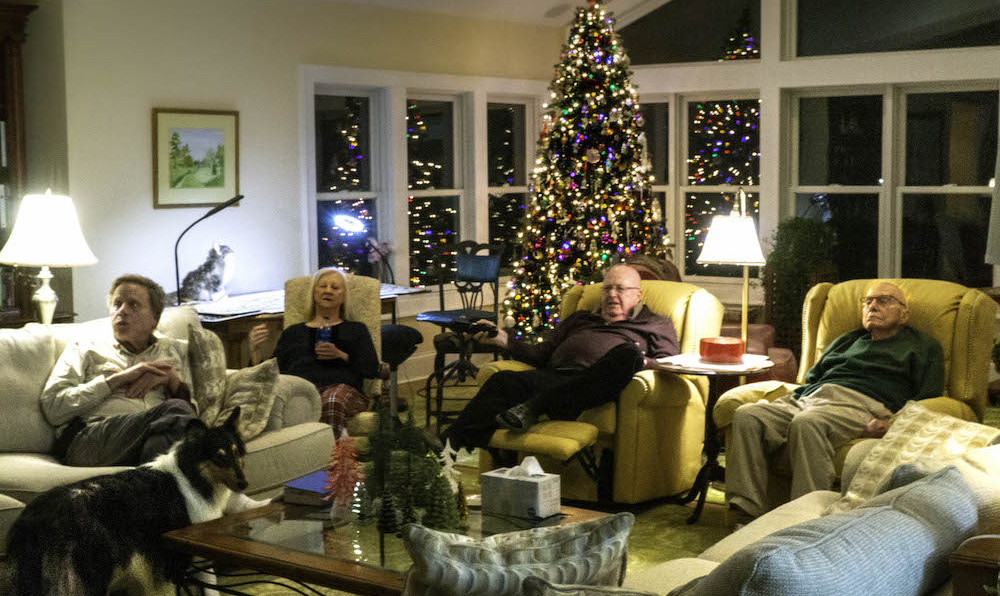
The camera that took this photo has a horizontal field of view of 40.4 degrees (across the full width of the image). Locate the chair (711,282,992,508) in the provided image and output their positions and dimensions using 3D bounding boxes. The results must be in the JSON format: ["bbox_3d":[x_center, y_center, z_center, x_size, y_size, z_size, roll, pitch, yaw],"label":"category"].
[{"bbox_3d":[1.597,0.457,6.057,0.880,1.010,0.950,4,7,39],"label":"chair"}]

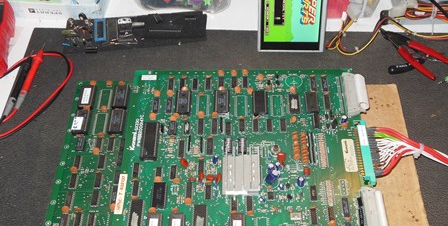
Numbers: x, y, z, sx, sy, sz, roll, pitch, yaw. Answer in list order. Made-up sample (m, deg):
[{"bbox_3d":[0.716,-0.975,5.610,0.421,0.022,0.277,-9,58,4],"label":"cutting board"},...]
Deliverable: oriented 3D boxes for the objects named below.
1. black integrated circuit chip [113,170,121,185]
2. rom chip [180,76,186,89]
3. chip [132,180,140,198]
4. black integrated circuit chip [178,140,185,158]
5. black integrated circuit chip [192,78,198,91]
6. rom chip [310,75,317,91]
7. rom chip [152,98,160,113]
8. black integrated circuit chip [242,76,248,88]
[{"bbox_3d":[-0.141,0.086,0.655,0.008,0.004,0.020,0,56,1],"label":"black integrated circuit chip"},{"bbox_3d":[-0.061,-0.042,0.712,0.007,0.004,0.020,0,56,1],"label":"rom chip"},{"bbox_3d":[-0.111,0.096,0.620,0.008,0.004,0.020,0,56,1],"label":"chip"},{"bbox_3d":[-0.056,0.048,0.655,0.008,0.004,0.025,-1,54,2],"label":"black integrated circuit chip"},{"bbox_3d":[-0.041,-0.041,0.713,0.007,0.004,0.020,-1,55,2],"label":"black integrated circuit chip"},{"bbox_3d":[0.128,-0.042,0.704,0.007,0.004,0.025,-1,55,2],"label":"rom chip"},{"bbox_3d":[-0.096,-0.010,0.699,0.008,0.004,0.024,-1,54,2],"label":"rom chip"},{"bbox_3d":[0.031,-0.043,0.710,0.007,0.004,0.020,-1,55,2],"label":"black integrated circuit chip"}]

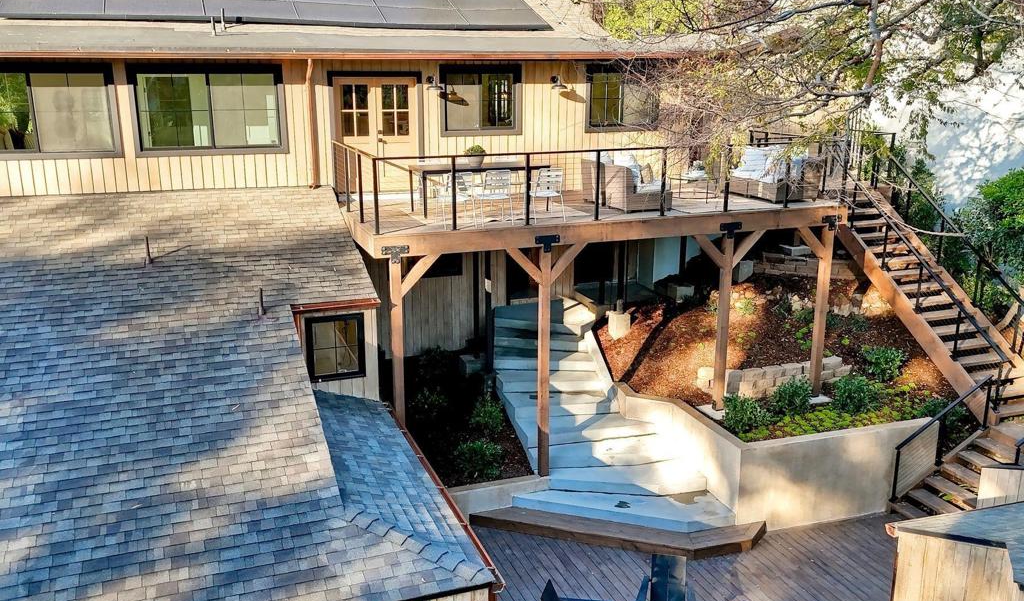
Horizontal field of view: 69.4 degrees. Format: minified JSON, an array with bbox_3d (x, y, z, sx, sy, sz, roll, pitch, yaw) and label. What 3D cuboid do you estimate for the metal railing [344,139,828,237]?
[{"bbox_3d":[1.368,-2.280,13.099,7.900,1.080,3.500,-5,16,-16],"label":"metal railing"}]

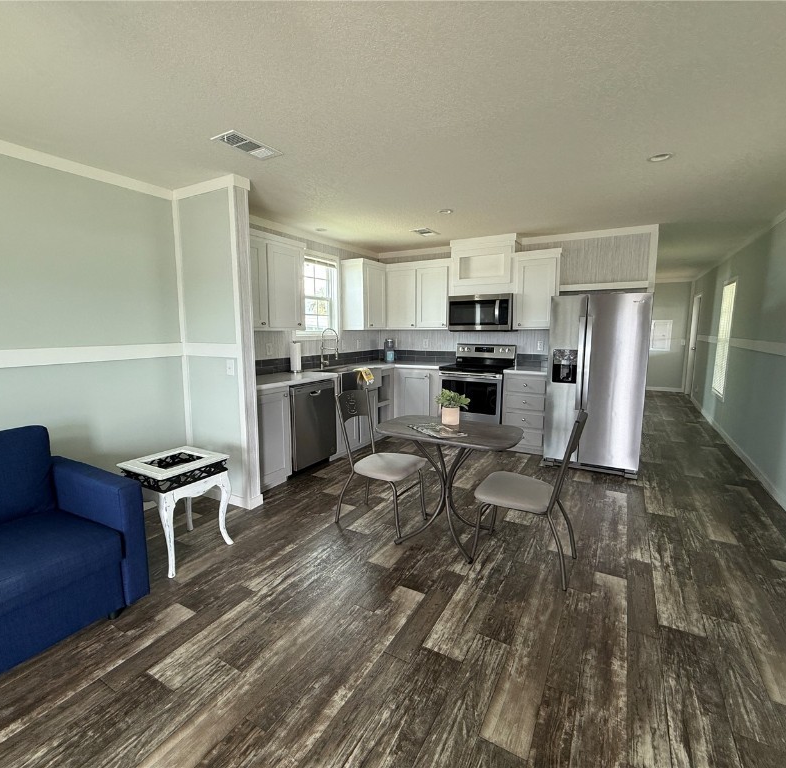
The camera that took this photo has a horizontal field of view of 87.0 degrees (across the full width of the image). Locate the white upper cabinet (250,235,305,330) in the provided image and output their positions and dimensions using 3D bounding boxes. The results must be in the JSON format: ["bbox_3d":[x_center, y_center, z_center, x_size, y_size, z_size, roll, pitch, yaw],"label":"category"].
[{"bbox_3d":[-1.259,-0.928,3.832,0.310,0.863,0.940,4,9,29],"label":"white upper cabinet"}]

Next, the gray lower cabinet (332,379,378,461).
[{"bbox_3d":[-0.632,0.325,4.814,0.605,0.877,0.846,4,8,29],"label":"gray lower cabinet"}]

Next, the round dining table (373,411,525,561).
[{"bbox_3d":[0.360,0.657,2.746,0.907,0.738,0.616,4,8,29],"label":"round dining table"}]

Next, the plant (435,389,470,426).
[{"bbox_3d":[0.424,0.154,2.908,0.240,0.245,0.220,0,8,0],"label":"plant"}]

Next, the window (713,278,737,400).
[{"bbox_3d":[4.506,-0.586,5.621,0.100,1.595,0.830,4,9,29],"label":"window"}]

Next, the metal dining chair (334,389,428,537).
[{"bbox_3d":[-0.071,0.528,2.975,0.591,0.939,0.454,4,8,29],"label":"metal dining chair"}]

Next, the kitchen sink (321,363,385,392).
[{"bbox_3d":[-0.534,-0.045,4.737,0.478,0.227,0.797,4,8,29],"label":"kitchen sink"}]

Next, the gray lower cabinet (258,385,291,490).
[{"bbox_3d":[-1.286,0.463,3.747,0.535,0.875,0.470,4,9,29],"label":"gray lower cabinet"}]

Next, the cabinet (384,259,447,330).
[{"bbox_3d":[0.395,-1.160,5.508,0.928,0.866,0.316,4,8,29],"label":"cabinet"}]

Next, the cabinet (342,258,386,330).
[{"bbox_3d":[-0.362,-1.151,5.428,0.315,0.865,0.570,4,9,29],"label":"cabinet"}]

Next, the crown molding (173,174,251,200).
[{"bbox_3d":[-1.386,-1.456,3.132,0.694,0.083,0.151,4,8,29],"label":"crown molding"}]

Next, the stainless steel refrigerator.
[{"bbox_3d":[2.075,-0.018,4.239,0.835,1.700,0.860,4,9,29],"label":"stainless steel refrigerator"}]

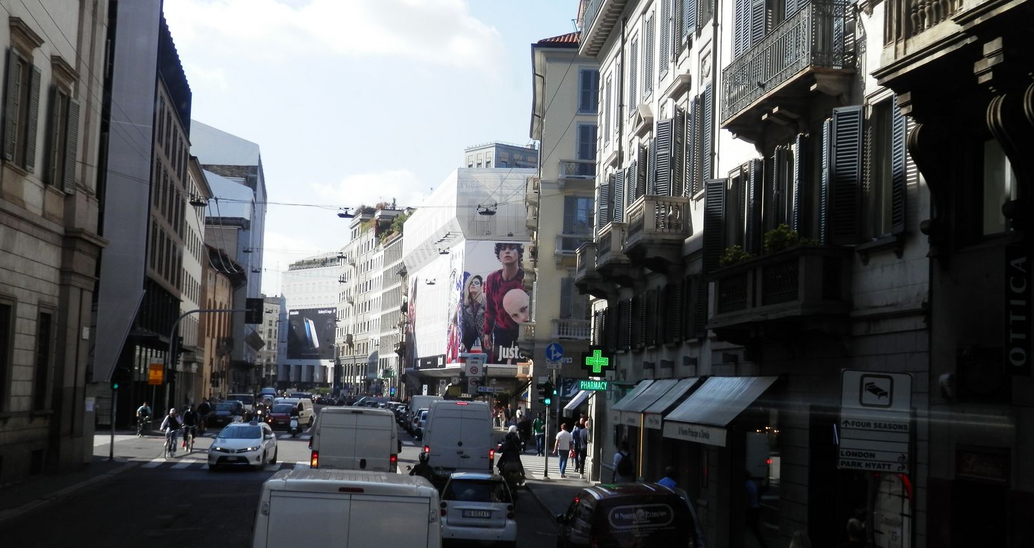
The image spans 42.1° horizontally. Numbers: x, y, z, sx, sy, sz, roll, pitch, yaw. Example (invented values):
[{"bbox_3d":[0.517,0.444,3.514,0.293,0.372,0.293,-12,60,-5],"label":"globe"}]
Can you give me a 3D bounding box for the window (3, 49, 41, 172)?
[{"bbox_3d":[-11.980,-3.926,32.830,0.250,2.580,2.400,3,-5,-5],"label":"window"}]

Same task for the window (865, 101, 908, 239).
[{"bbox_3d":[4.853,-1.364,17.660,0.140,1.780,1.100,3,-5,-7],"label":"window"}]

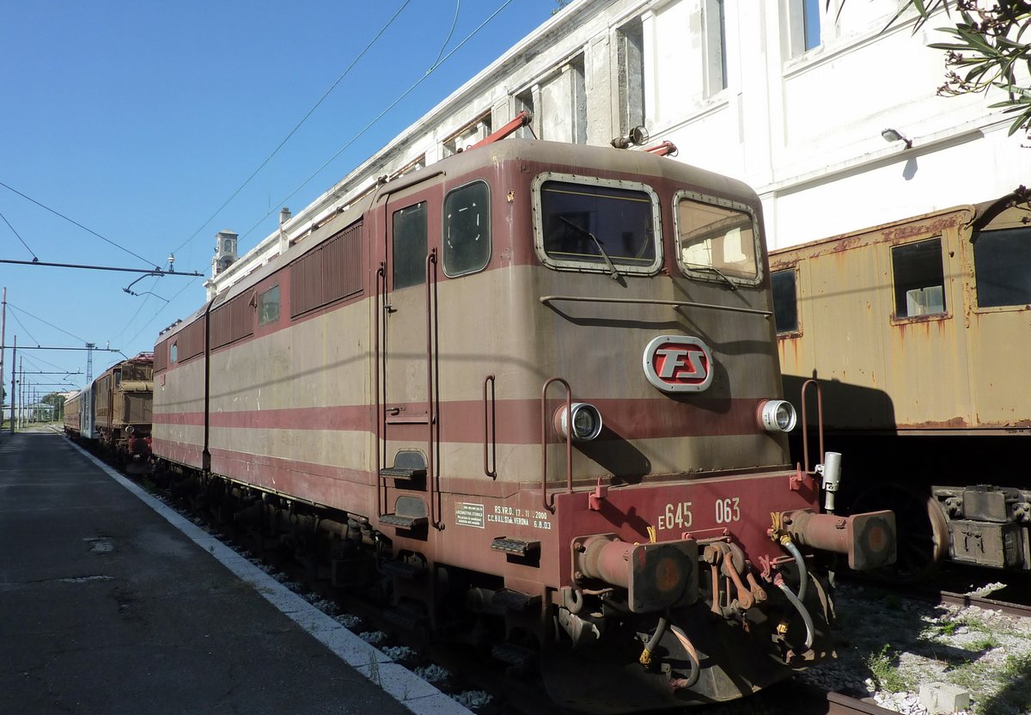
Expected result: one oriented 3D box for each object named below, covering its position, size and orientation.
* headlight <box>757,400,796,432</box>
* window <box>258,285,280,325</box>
[{"bbox_3d":[1.826,0.410,5.264,0.225,0.225,0.230,1,-5,-32],"label":"headlight"},{"bbox_3d":[-2.724,-0.566,8.228,0.060,0.370,0.880,1,-5,-32],"label":"window"}]

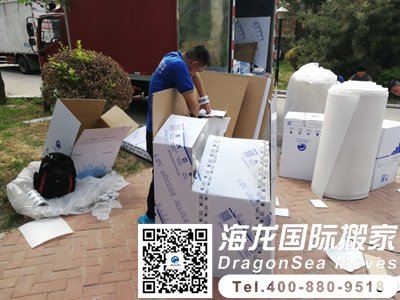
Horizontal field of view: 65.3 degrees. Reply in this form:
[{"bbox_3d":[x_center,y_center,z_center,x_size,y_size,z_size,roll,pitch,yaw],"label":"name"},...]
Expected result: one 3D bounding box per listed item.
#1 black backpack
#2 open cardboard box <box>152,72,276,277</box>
[{"bbox_3d":[-1.413,0.241,3.067,0.340,0.430,0.220,-6,10,-31],"label":"black backpack"},{"bbox_3d":[0.197,0.133,2.436,0.760,1.220,1.080,4,21,11],"label":"open cardboard box"}]

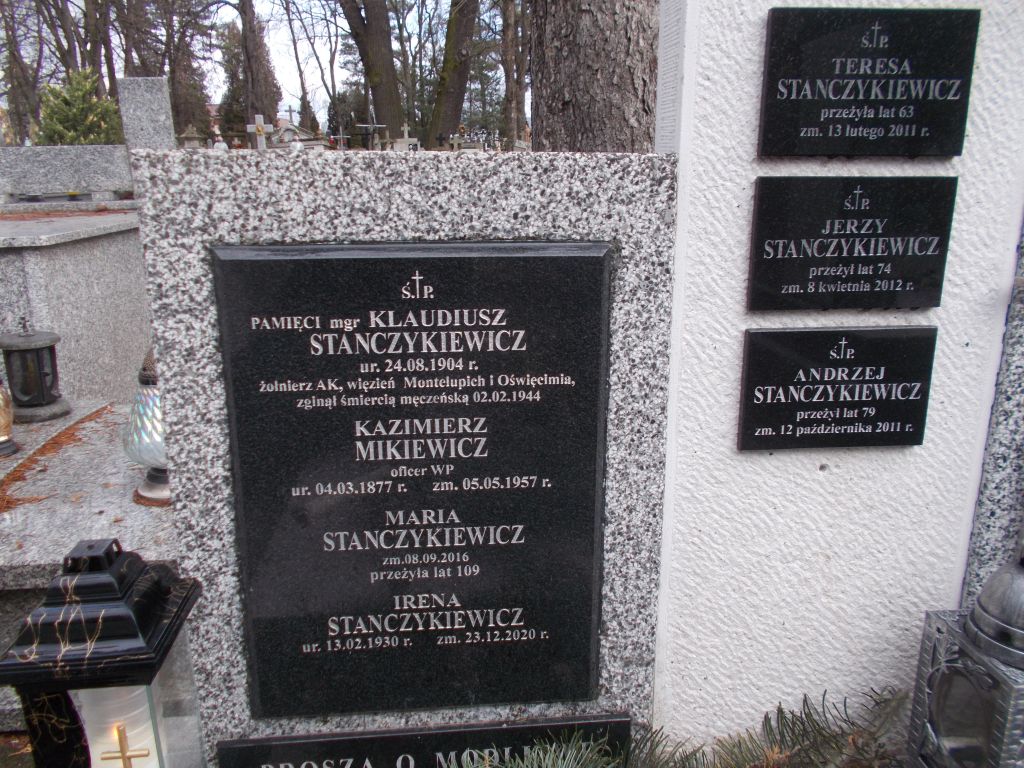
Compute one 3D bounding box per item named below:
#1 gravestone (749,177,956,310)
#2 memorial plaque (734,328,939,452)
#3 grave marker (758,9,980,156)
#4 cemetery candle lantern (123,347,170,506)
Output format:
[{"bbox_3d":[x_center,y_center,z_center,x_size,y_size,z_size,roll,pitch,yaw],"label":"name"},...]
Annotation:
[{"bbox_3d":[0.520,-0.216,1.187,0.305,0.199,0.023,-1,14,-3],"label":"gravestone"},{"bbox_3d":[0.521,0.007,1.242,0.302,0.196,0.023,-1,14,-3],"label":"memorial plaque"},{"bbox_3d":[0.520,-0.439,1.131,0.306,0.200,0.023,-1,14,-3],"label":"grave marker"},{"bbox_3d":[-0.701,0.075,1.526,0.149,0.308,0.149,-1,14,-3],"label":"cemetery candle lantern"}]

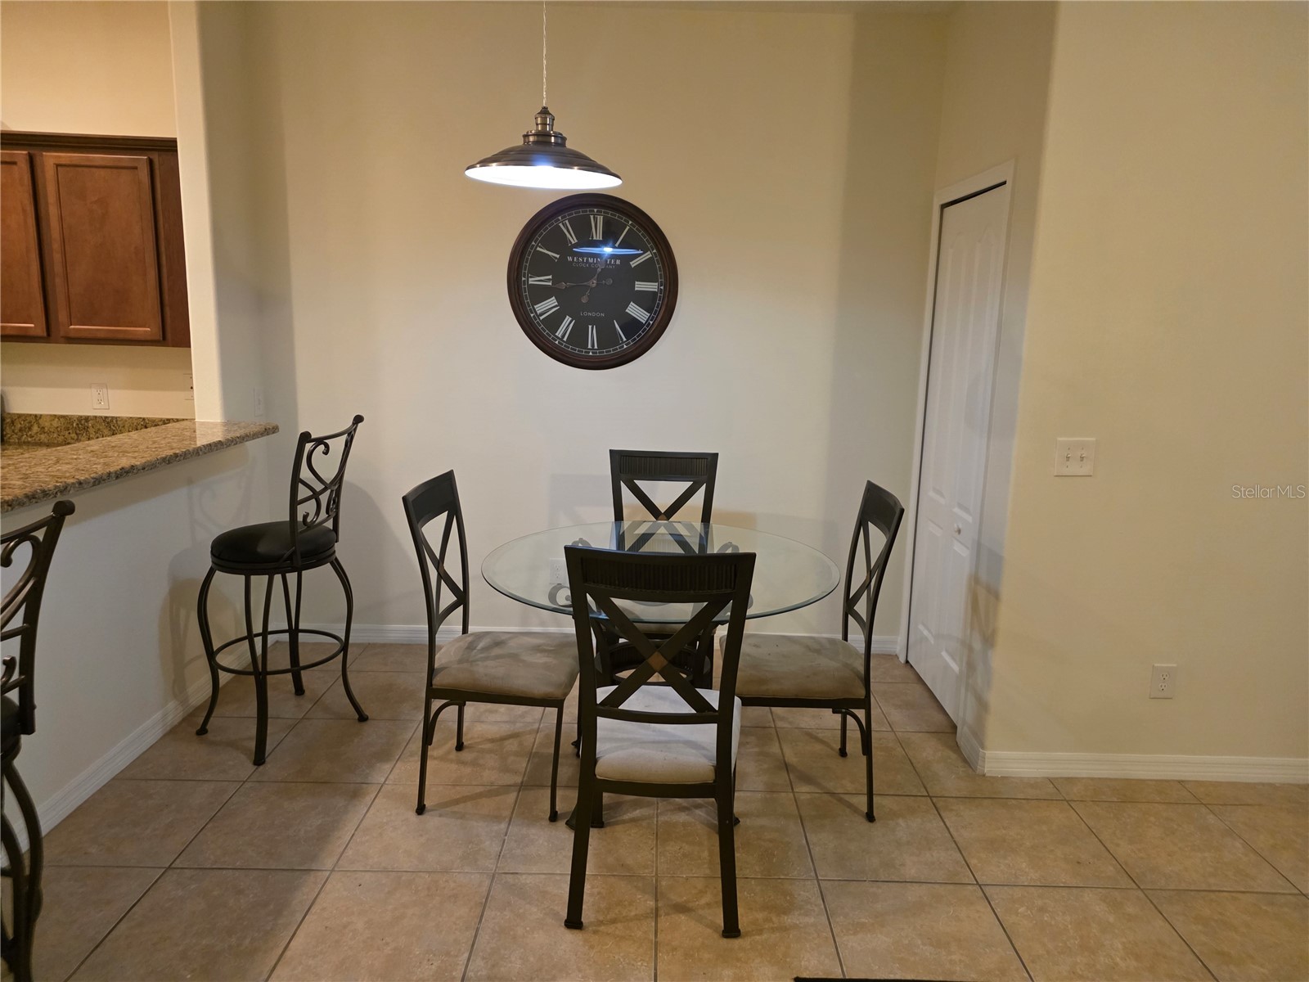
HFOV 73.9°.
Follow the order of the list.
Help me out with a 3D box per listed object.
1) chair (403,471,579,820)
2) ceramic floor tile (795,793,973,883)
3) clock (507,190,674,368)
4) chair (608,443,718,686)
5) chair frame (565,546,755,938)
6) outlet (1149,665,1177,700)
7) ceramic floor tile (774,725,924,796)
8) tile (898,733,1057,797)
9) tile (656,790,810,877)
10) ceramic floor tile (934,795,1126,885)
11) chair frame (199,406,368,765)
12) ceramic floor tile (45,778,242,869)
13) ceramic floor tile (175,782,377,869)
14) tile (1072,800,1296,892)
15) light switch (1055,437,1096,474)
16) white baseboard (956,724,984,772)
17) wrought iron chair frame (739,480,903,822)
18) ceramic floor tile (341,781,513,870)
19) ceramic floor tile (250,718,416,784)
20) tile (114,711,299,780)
[{"bbox_3d":[-0.471,0.486,2.818,0.510,1.020,0.455,2,12,5],"label":"chair"},{"bbox_3d":[0.695,1.072,2.697,0.455,0.010,0.455,1,12,0],"label":"ceramic floor tile"},{"bbox_3d":[-0.258,-0.893,3.751,0.735,0.735,0.060,1,12,0],"label":"clock"},{"bbox_3d":[0.030,0.387,3.362,0.455,1.015,0.510,1,12,0],"label":"chair"},{"bbox_3d":[0.016,0.588,2.377,0.455,1.020,0.510,2,12,3],"label":"chair frame"},{"bbox_3d":[1.735,0.649,2.971,0.078,0.122,0.009,1,12,0],"label":"outlet"},{"bbox_3d":[0.699,0.979,3.148,0.455,0.010,0.455,1,12,0],"label":"ceramic floor tile"},{"bbox_3d":[1.152,0.983,3.125,0.455,0.010,0.455,1,12,0],"label":"tile"},{"bbox_3d":[0.235,1.056,2.680,0.455,0.010,0.455,1,12,0],"label":"tile"},{"bbox_3d":[1.148,1.076,2.677,0.455,0.010,0.455,1,12,0],"label":"ceramic floor tile"},{"bbox_3d":[-1.402,0.324,3.198,0.600,1.170,0.600,2,12,3],"label":"chair frame"},{"bbox_3d":[-1.593,1.016,2.687,0.455,0.010,0.455,1,12,0],"label":"ceramic floor tile"},{"bbox_3d":[-1.144,1.033,2.707,0.455,0.010,0.455,1,12,0],"label":"ceramic floor tile"},{"bbox_3d":[1.615,1.091,2.693,0.455,0.010,0.455,1,12,0],"label":"tile"},{"bbox_3d":[1.367,-0.108,2.829,0.123,0.125,0.017,1,12,0],"label":"light switch"},{"bbox_3d":[1.143,0.931,3.126,0.020,0.092,0.200,1,12,0],"label":"white baseboard"},{"bbox_3d":[0.481,0.505,2.876,0.510,1.020,0.460,1,12,0],"label":"wrought iron chair frame"},{"bbox_3d":[-0.684,1.042,2.704,0.455,0.010,0.455,1,12,0],"label":"ceramic floor tile"},{"bbox_3d":[-1.140,0.940,3.157,0.455,0.010,0.455,1,12,0],"label":"ceramic floor tile"},{"bbox_3d":[-1.600,0.930,3.159,0.455,0.010,0.455,1,12,0],"label":"tile"}]

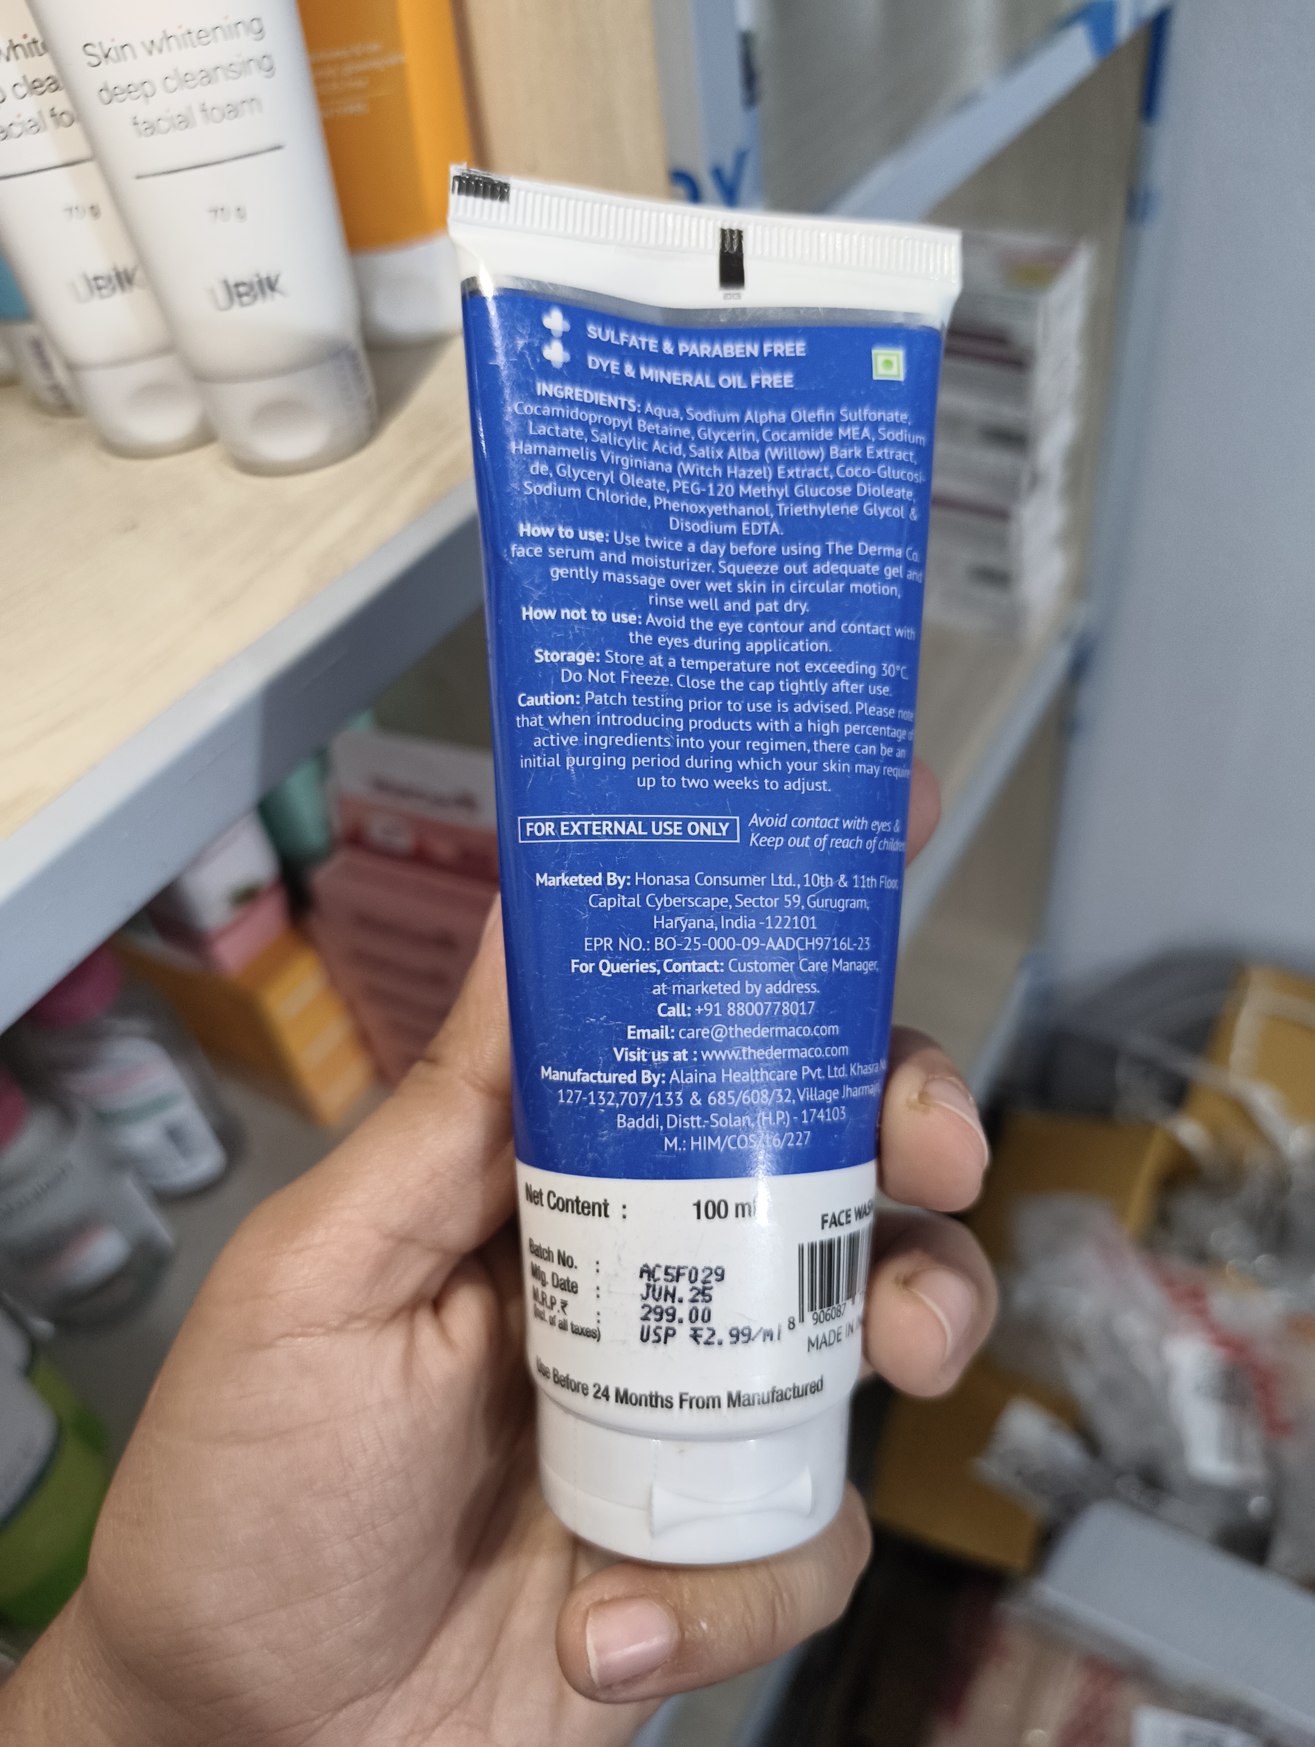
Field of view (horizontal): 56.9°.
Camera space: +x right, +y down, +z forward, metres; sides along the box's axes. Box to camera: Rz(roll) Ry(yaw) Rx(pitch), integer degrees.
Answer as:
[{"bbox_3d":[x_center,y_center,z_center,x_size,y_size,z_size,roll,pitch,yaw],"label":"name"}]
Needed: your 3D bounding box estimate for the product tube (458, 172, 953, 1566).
[{"bbox_3d":[0.006,-0.005,0.148,0.064,0.158,0.041,2,-2,-11],"label":"product tube"}]

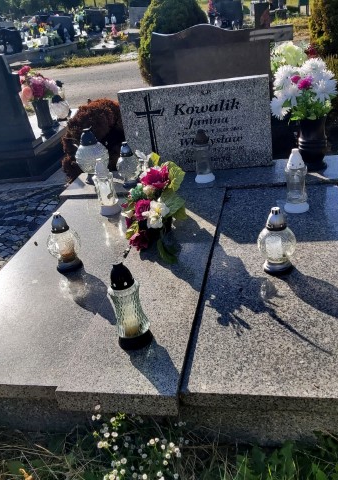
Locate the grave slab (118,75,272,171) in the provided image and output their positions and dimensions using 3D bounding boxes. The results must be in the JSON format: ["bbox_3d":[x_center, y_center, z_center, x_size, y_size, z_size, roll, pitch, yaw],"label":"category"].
[{"bbox_3d":[0.164,-0.678,2.906,0.885,0.493,0.072,-2,23,14],"label":"grave slab"}]

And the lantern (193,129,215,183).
[{"bbox_3d":[0.196,-0.481,2.739,0.111,0.296,0.111,-2,28,14],"label":"lantern"}]

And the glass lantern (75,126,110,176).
[{"bbox_3d":[-0.482,-0.551,3.022,0.187,0.289,0.187,-2,29,14],"label":"glass lantern"}]

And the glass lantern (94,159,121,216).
[{"bbox_3d":[-0.341,-0.287,2.610,0.113,0.294,0.113,-2,28,14],"label":"glass lantern"}]

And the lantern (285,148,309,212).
[{"bbox_3d":[0.587,-0.268,2.214,0.117,0.296,0.117,-2,29,14],"label":"lantern"}]

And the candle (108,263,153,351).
[{"bbox_3d":[-0.120,0.219,1.538,0.105,0.297,0.105,-2,29,14],"label":"candle"}]

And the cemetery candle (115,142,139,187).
[{"bbox_3d":[-0.243,-0.450,2.844,0.128,0.268,0.128,-2,28,14],"label":"cemetery candle"}]

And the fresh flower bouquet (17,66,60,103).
[{"bbox_3d":[-1.082,-1.280,3.971,0.333,0.281,0.312,-2,29,14],"label":"fresh flower bouquet"}]

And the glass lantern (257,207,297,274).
[{"bbox_3d":[0.408,0.000,1.823,0.139,0.250,0.139,-2,29,14],"label":"glass lantern"}]

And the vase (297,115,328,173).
[{"bbox_3d":[0.804,-0.536,2.681,0.149,0.276,0.149,-2,28,14],"label":"vase"}]

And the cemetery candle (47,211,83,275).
[{"bbox_3d":[-0.467,0.005,2.127,0.143,0.262,0.143,-2,28,14],"label":"cemetery candle"}]

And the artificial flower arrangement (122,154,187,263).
[{"bbox_3d":[-0.060,-0.131,2.021,0.265,0.437,0.250,-2,29,14],"label":"artificial flower arrangement"}]

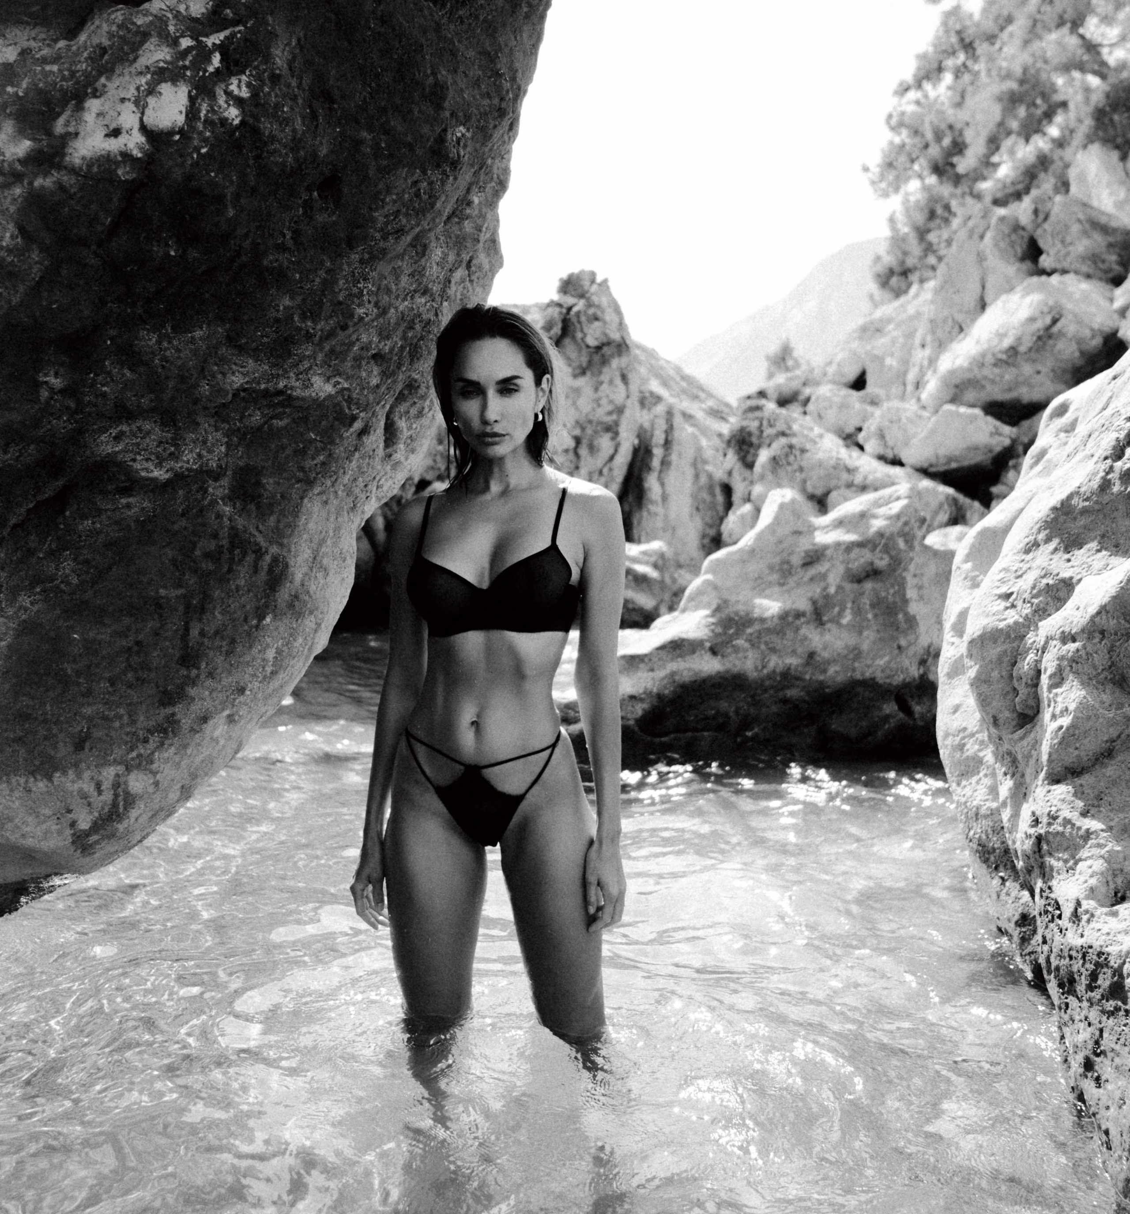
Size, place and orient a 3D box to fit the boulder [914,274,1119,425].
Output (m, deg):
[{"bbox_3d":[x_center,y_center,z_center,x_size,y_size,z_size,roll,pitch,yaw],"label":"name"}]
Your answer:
[{"bbox_3d":[3.639,-2.068,10.000,1.539,1.146,1.350,0,2,10],"label":"boulder"}]

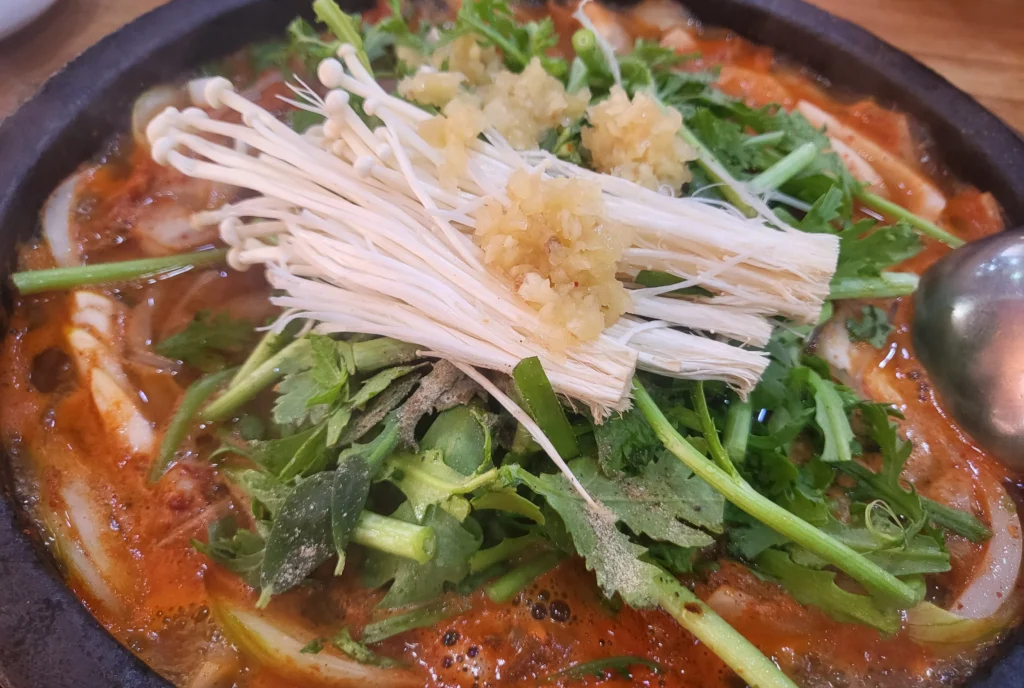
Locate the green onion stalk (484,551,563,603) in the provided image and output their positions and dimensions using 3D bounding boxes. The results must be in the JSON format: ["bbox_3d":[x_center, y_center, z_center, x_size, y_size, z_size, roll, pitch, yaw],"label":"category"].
[{"bbox_3d":[0.004,0.044,0.148,0.019,0.004,0.004,-22,58,-28],"label":"green onion stalk"}]

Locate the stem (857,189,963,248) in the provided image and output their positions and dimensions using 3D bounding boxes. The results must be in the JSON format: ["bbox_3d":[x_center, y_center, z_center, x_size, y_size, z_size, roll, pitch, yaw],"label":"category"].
[{"bbox_3d":[0.111,-0.036,0.216,0.036,0.004,0.004,31,56,9],"label":"stem"}]

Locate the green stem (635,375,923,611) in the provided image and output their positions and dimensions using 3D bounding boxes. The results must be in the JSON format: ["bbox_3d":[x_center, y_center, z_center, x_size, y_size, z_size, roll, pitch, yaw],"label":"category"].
[{"bbox_3d":[0.046,0.028,0.143,0.066,0.006,0.007,38,58,5],"label":"green stem"}]

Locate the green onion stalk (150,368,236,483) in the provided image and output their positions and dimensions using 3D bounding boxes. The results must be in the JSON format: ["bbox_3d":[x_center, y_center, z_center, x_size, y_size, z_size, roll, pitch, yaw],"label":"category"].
[{"bbox_3d":[-0.067,0.015,0.162,0.007,0.004,0.030,19,56,9],"label":"green onion stalk"}]

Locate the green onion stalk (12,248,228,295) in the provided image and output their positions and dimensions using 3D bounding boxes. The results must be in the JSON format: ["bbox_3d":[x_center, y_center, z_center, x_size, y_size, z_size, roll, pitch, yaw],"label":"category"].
[{"bbox_3d":[-0.091,-0.018,0.184,0.051,0.005,0.005,-10,55,-15],"label":"green onion stalk"}]

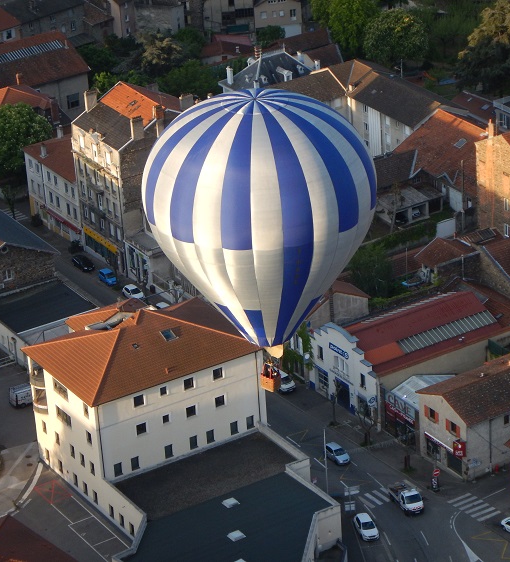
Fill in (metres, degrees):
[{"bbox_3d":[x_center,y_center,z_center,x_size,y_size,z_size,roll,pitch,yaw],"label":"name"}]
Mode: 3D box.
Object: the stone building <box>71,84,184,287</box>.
[{"bbox_3d":[-14.468,-15.554,310.177,17.469,23.562,13.102,-18,29,-28],"label":"stone building"}]

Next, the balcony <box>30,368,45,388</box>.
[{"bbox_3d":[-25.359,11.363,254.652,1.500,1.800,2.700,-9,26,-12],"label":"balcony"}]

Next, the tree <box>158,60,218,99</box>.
[{"bbox_3d":[-11.268,-31.637,359.553,9.500,9.852,9.500,-3,25,1],"label":"tree"}]

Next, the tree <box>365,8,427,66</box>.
[{"bbox_3d":[24.011,-41.149,371.211,11.000,10.600,11.000,-4,26,0],"label":"tree"}]

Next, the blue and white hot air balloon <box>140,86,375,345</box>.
[{"bbox_3d":[0.506,-4.138,159.600,17.000,19.400,17.000,-4,26,0],"label":"blue and white hot air balloon"}]

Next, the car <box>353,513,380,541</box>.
[{"bbox_3d":[12.423,27.236,242.491,1.750,1.480,4.120,-10,26,-14],"label":"car"}]

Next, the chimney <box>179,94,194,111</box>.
[{"bbox_3d":[-9.372,-24.112,299.476,1.950,2.600,0.700,-17,28,-25],"label":"chimney"}]

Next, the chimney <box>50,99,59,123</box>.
[{"bbox_3d":[-30.835,-26.221,336.430,1.050,3.900,0.750,-17,28,-25],"label":"chimney"}]

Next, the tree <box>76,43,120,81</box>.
[{"bbox_3d":[-26.630,-37.010,372.242,8.000,8.000,8.000,-4,26,0],"label":"tree"}]

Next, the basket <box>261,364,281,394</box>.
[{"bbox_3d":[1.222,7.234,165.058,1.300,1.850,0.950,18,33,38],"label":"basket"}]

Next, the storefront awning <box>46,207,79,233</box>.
[{"bbox_3d":[-28.441,-8.790,319.788,0.900,0.650,10.664,-18,29,-28],"label":"storefront awning"}]

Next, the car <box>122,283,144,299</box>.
[{"bbox_3d":[-16.700,1.500,300.384,1.690,1.460,3.800,-20,30,-31],"label":"car"}]

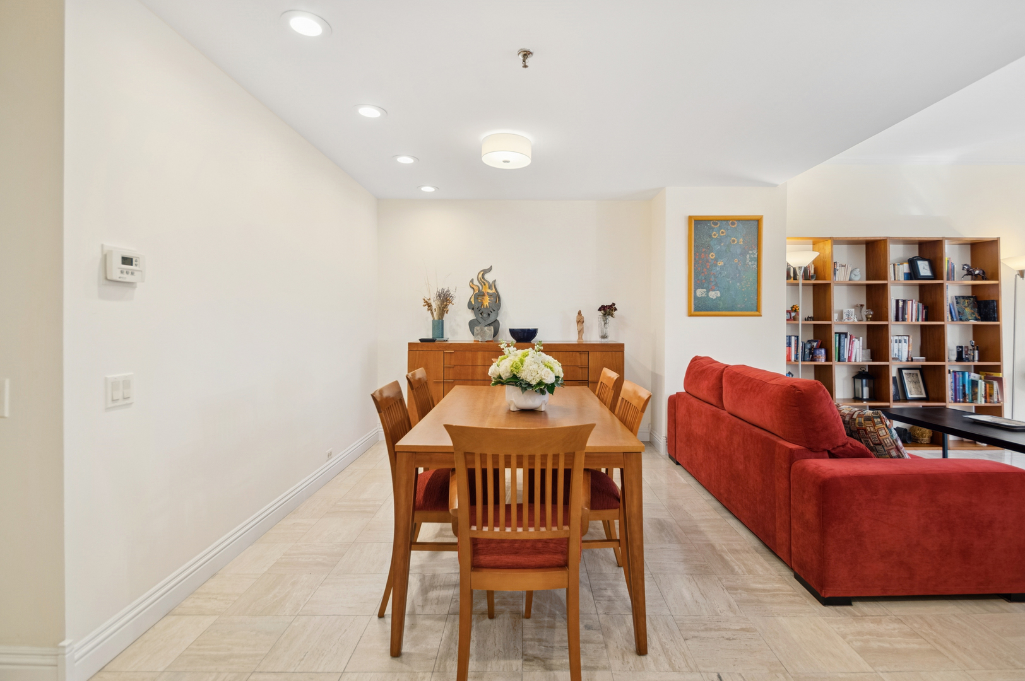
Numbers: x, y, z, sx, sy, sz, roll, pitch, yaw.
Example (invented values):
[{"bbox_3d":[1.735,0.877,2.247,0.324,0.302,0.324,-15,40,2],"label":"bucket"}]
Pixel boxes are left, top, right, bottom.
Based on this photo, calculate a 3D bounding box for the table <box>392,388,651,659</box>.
[{"bbox_3d":[0.046,0.718,2.220,0.910,0.757,1.420,0,1,1],"label":"table"}]

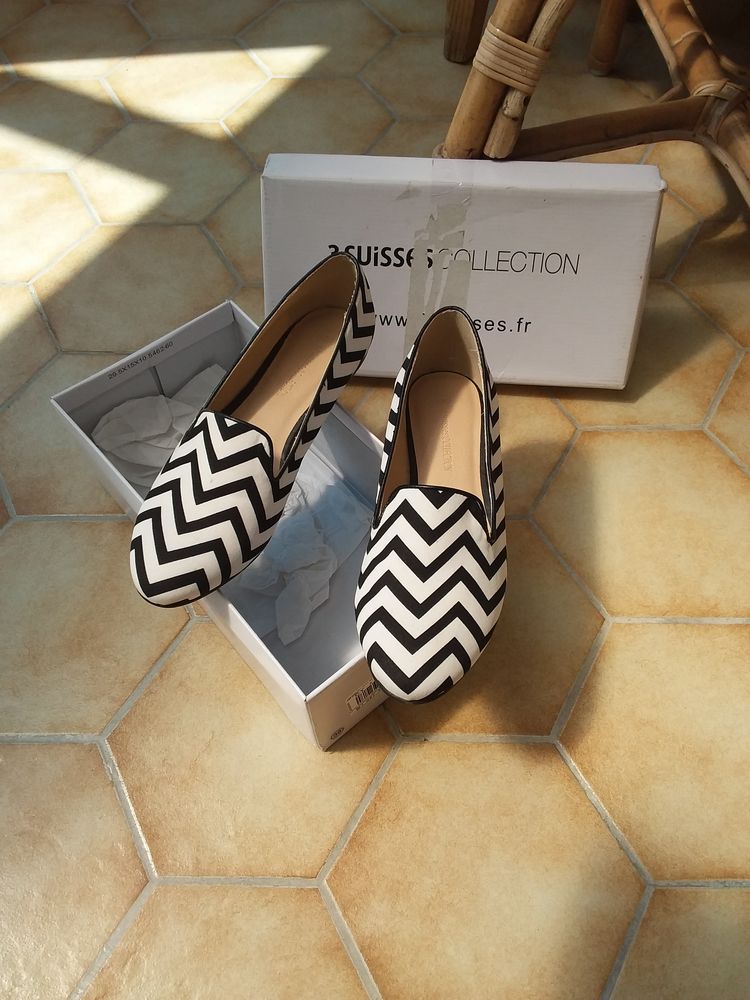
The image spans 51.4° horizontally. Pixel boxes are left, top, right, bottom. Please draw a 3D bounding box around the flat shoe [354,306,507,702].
[{"bbox_3d":[0.041,-0.005,0.495,0.091,0.071,0.262,5,59,5],"label":"flat shoe"}]

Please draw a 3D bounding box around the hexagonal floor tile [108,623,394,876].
[{"bbox_3d":[-0.089,0.173,0.561,0.208,0.010,0.178,0,59,1],"label":"hexagonal floor tile"}]

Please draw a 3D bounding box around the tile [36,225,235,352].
[{"bbox_3d":[-0.244,-0.218,0.802,0.208,0.010,0.178,0,59,1],"label":"tile"}]

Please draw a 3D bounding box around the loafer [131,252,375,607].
[{"bbox_3d":[-0.075,-0.050,0.521,0.091,0.071,0.262,23,67,14],"label":"loafer"}]

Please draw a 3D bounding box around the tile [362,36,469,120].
[{"bbox_3d":[0.083,-0.531,0.984,0.208,0.010,0.178,0,59,1],"label":"tile"}]

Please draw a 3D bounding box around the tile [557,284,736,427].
[{"bbox_3d":[0.239,-0.139,0.743,0.208,0.010,0.178,0,59,1],"label":"tile"}]

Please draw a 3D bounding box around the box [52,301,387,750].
[{"bbox_3d":[-0.077,0.011,0.588,0.153,0.112,0.297,-37,65,-19],"label":"box"}]

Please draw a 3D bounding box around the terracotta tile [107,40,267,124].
[{"bbox_3d":[-0.240,-0.531,0.991,0.208,0.010,0.178,0,59,1],"label":"terracotta tile"}]

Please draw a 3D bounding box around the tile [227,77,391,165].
[{"bbox_3d":[-0.080,-0.453,0.940,0.208,0.010,0.178,0,59,1],"label":"tile"}]

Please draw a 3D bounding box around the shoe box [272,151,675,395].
[{"bbox_3d":[0.065,-0.187,0.663,0.309,0.162,0.057,4,28,4],"label":"shoe box"}]

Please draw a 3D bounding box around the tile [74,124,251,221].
[{"bbox_3d":[-0.242,-0.374,0.896,0.208,0.010,0.178,0,59,1],"label":"tile"}]

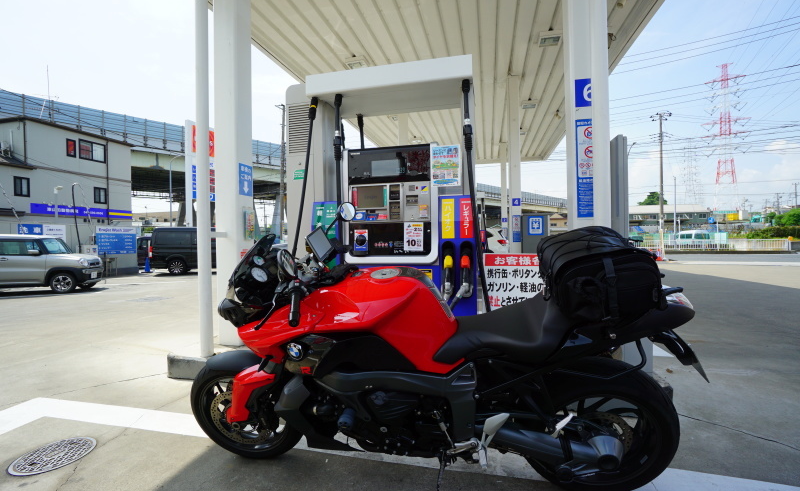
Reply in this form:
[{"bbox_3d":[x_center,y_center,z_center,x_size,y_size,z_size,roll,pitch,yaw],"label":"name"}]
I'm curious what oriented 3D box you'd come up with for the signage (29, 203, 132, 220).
[{"bbox_3d":[-15.070,-1.600,17.100,0.100,0.430,4.300,-1,0,15],"label":"signage"}]

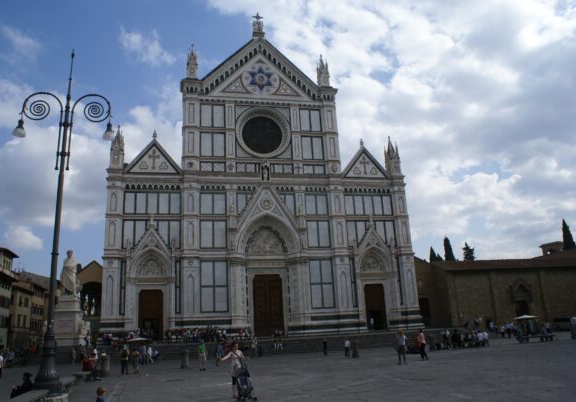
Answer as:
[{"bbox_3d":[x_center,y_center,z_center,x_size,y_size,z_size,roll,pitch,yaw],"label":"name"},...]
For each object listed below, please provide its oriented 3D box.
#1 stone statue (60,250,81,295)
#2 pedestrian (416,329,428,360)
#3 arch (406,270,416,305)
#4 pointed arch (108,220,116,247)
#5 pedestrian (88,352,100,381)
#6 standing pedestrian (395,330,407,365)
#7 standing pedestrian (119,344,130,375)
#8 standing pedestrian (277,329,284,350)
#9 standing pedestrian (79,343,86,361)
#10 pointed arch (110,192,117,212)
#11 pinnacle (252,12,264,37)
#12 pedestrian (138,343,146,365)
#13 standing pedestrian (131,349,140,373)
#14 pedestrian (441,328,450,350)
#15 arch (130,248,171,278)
[{"bbox_3d":[-23.480,7.783,48.655,1.850,4.855,1.500,1,-16,-12],"label":"stone statue"},{"bbox_3d":[7.528,8.041,25.226,0.550,1.677,0.500,-4,-16,5],"label":"pedestrian"},{"bbox_3d":[15.853,11.104,57.856,0.970,4.500,0.300,1,-16,-12],"label":"arch"},{"bbox_3d":[-21.925,4.102,56.446,0.774,3.280,0.150,1,-16,-12],"label":"pointed arch"},{"bbox_3d":[-9.068,7.750,21.068,0.650,1.400,0.600,-3,-16,-2],"label":"pedestrian"},{"bbox_3d":[5.548,7.191,22.227,0.560,1.683,0.420,-5,-16,8],"label":"standing pedestrian"},{"bbox_3d":[-9.054,8.821,25.051,0.600,1.730,0.400,1,-16,-12],"label":"standing pedestrian"},{"bbox_3d":[-0.765,13.754,44.758,0.600,1.950,0.450,1,-16,-12],"label":"standing pedestrian"},{"bbox_3d":[-20.390,14.964,44.720,0.550,1.632,0.420,1,-16,-12],"label":"standing pedestrian"},{"bbox_3d":[-22.187,0.153,57.540,0.754,2.585,0.150,1,-16,-12],"label":"pointed arch"},{"bbox_3d":[-4.471,-25.359,65.995,1.797,4.048,1.400,1,-17,-12],"label":"pinnacle"},{"bbox_3d":[-11.383,11.963,35.310,0.580,1.750,0.420,1,-16,-12],"label":"pedestrian"},{"bbox_3d":[-9.892,10.463,29.539,0.520,1.640,0.360,1,-17,-12],"label":"standing pedestrian"},{"bbox_3d":[12.239,10.765,35.023,0.550,1.651,0.450,-6,-16,11],"label":"pedestrian"},{"bbox_3d":[-15.877,7.235,52.326,4.515,3.526,1.000,1,-17,-12],"label":"arch"}]

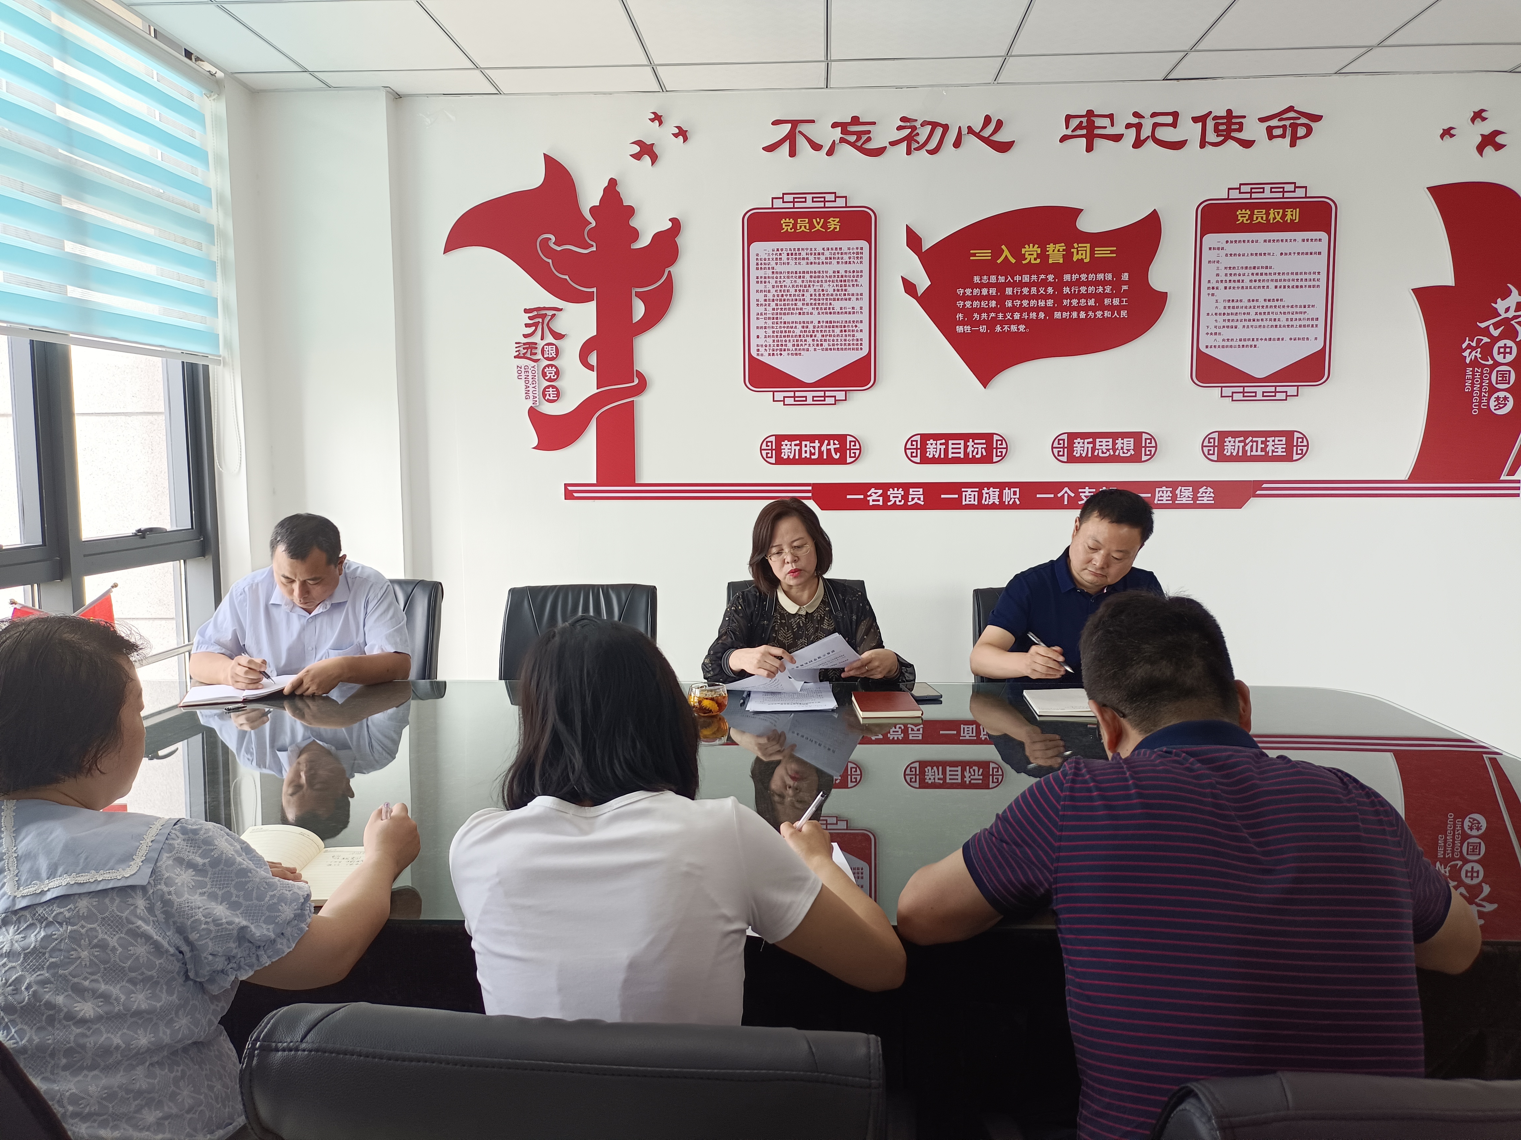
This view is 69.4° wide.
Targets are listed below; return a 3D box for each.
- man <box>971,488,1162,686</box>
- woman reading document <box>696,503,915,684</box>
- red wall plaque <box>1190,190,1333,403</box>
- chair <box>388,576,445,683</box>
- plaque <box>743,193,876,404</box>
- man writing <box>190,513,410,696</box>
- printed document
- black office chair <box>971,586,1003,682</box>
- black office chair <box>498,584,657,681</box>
[{"bbox_3d":[0.829,0.412,2.932,0.580,1.254,0.740,0,6,3],"label":"man"},{"bbox_3d":[0.131,0.421,2.983,0.560,1.233,0.740,0,6,3],"label":"woman reading document"},{"bbox_3d":[1.815,-0.998,3.959,0.485,0.777,0.030,0,6,3],"label":"red wall plaque"},{"bbox_3d":[-1.297,0.534,3.409,0.570,0.940,0.620,0,6,3],"label":"chair"},{"bbox_3d":[0.182,-0.996,4.053,0.485,0.774,0.030,0,6,3],"label":"plaque"},{"bbox_3d":[-1.227,0.439,3.063,0.610,1.196,0.740,0,6,3],"label":"man writing"},{"bbox_3d":[0.088,0.228,2.665,0.320,0.150,0.150,0,6,3],"label":"printed document"},{"bbox_3d":[0.883,0.546,3.174,0.570,0.940,0.620,0,6,3],"label":"black office chair"},{"bbox_3d":[-0.567,0.541,3.297,0.570,0.940,0.620,0,6,-1],"label":"black office chair"}]

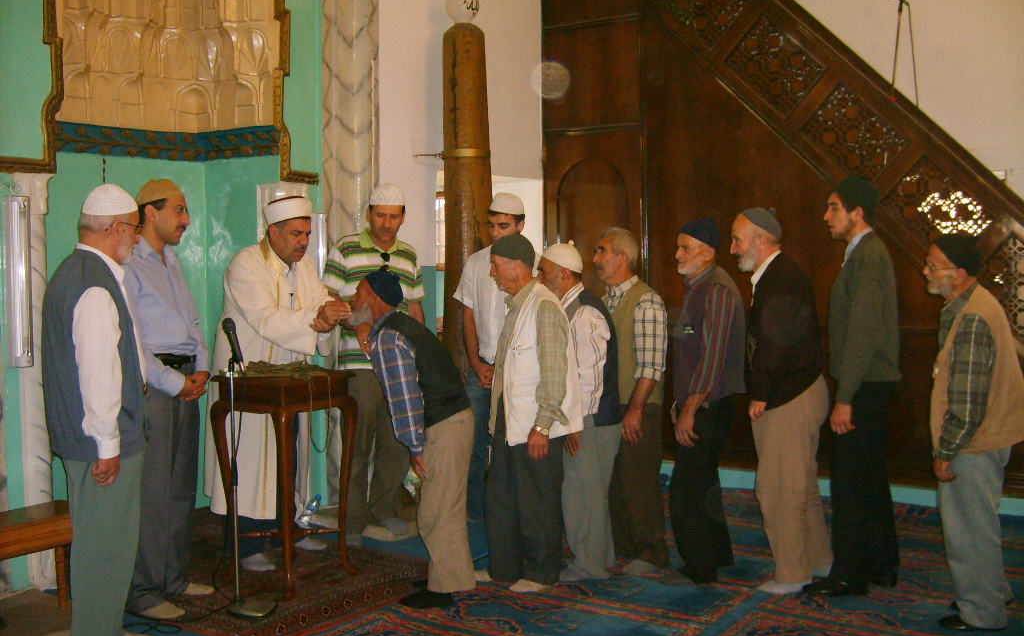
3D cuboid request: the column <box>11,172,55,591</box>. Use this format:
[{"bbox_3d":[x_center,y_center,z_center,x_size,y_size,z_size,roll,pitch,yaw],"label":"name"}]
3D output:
[{"bbox_3d":[-1.956,0.266,4.257,0.160,1.710,0.160,2,4,34],"label":"column"}]

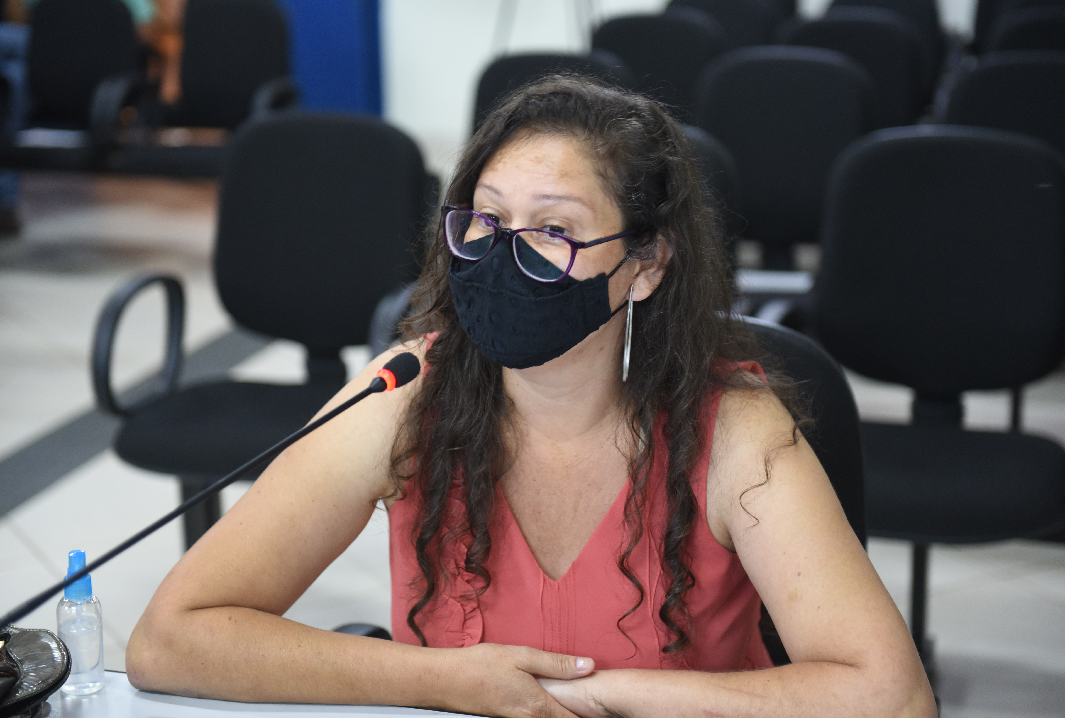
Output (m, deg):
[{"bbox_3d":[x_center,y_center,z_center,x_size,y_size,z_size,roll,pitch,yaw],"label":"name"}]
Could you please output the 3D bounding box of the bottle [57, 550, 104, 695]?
[{"bbox_3d":[-0.359,0.205,1.565,0.037,0.116,0.037,0,15,0],"label":"bottle"}]

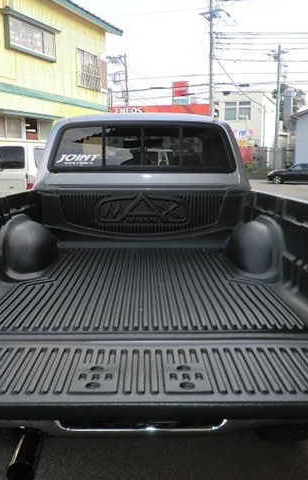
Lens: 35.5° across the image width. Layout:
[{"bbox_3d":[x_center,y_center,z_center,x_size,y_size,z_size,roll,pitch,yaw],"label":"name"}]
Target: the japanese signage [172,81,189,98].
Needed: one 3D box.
[{"bbox_3d":[2.551,-14.490,46.281,1.598,1.671,0.400,-1,9,-4],"label":"japanese signage"}]

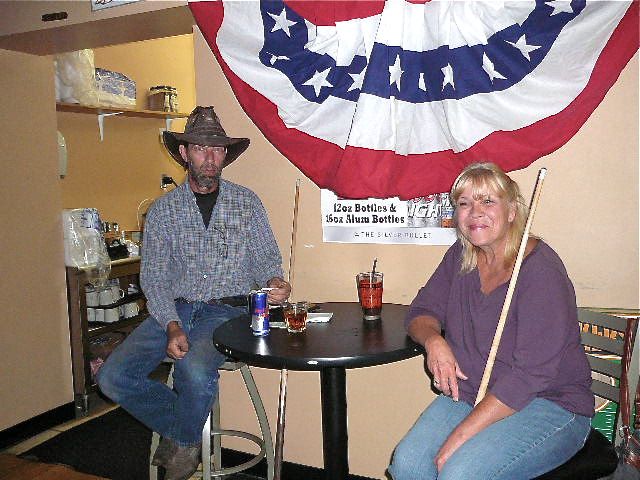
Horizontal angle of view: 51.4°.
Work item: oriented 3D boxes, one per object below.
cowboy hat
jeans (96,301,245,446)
[{"bbox_3d":[-0.419,-0.379,2.460,0.325,0.180,0.370,2,-2,-14],"label":"cowboy hat"},{"bbox_3d":[-0.484,0.474,2.378,0.412,0.490,0.616,-2,5,7],"label":"jeans"}]

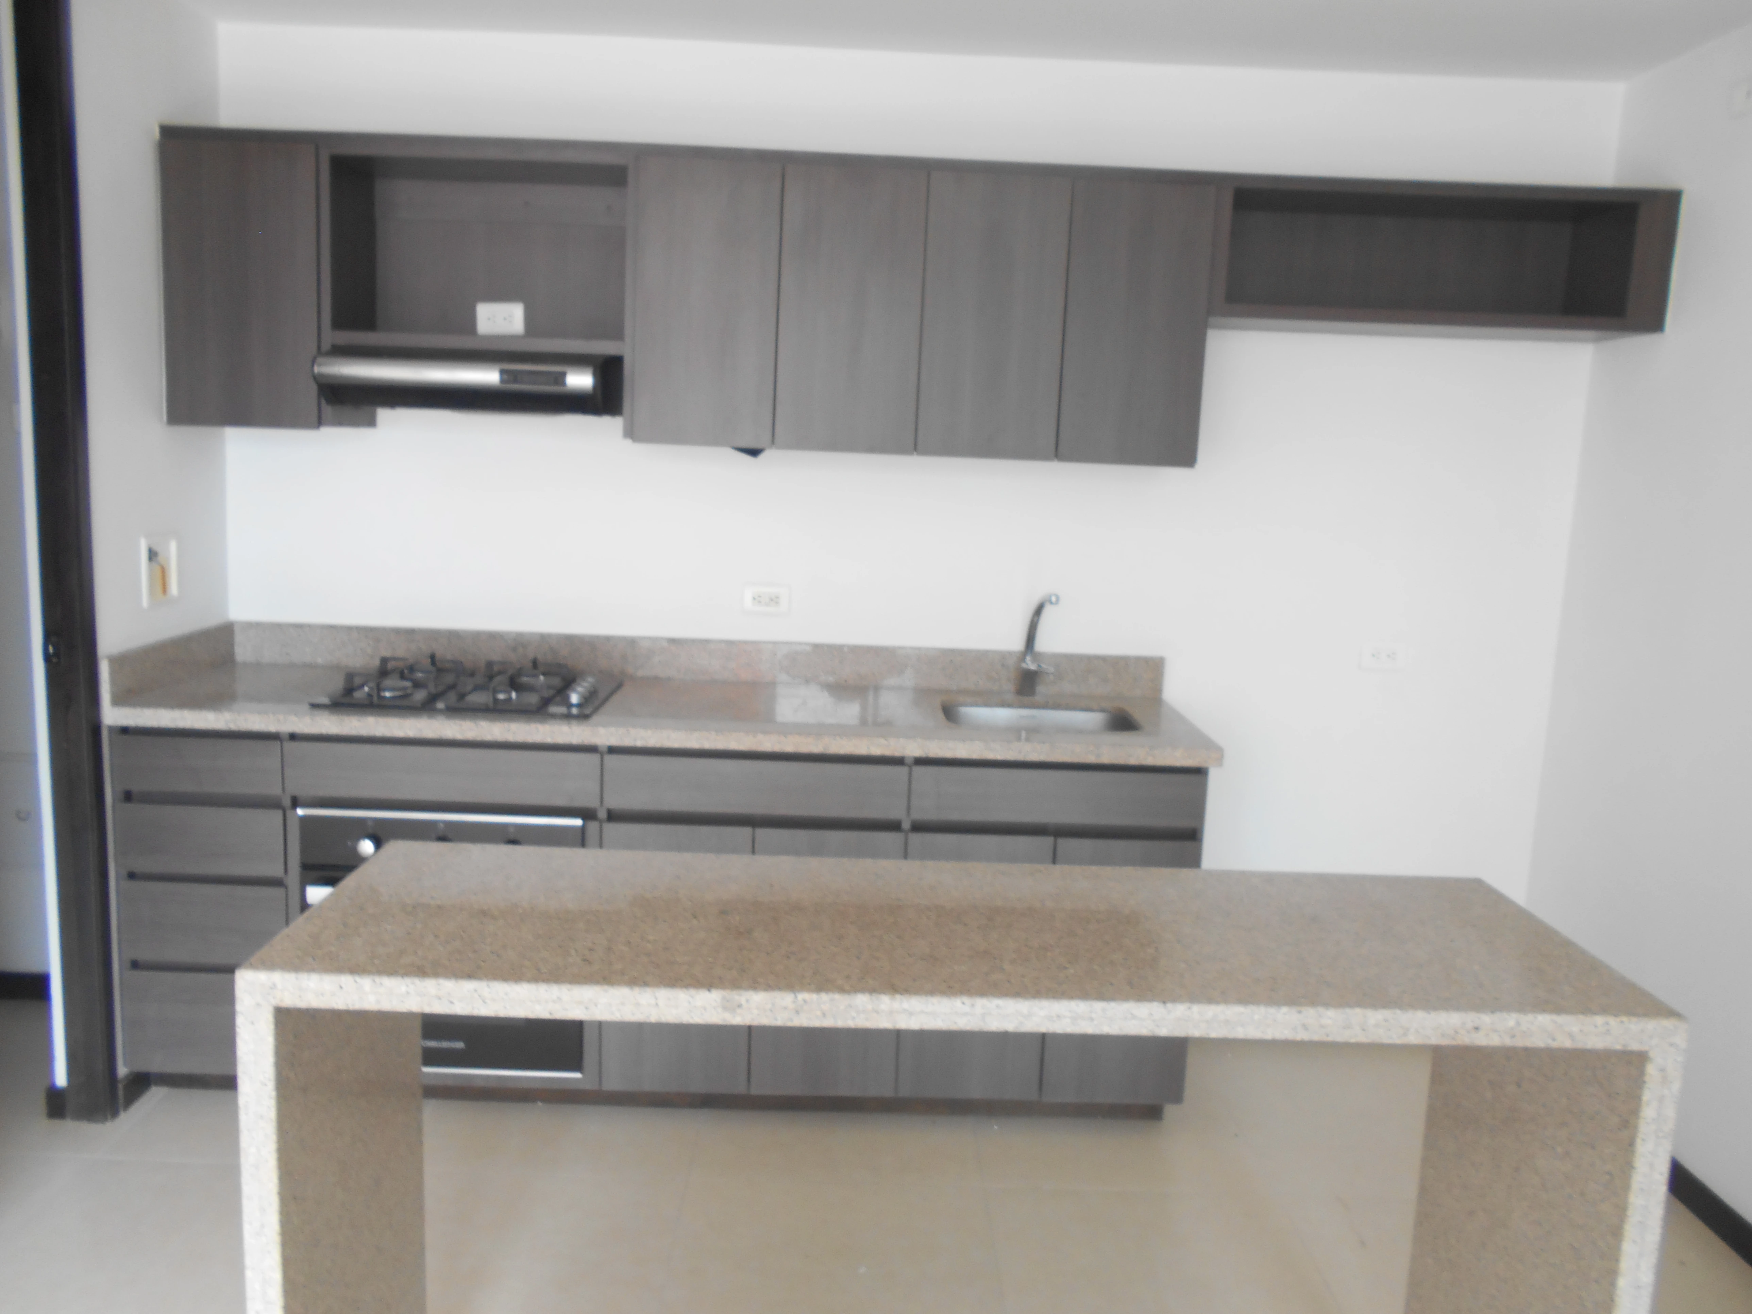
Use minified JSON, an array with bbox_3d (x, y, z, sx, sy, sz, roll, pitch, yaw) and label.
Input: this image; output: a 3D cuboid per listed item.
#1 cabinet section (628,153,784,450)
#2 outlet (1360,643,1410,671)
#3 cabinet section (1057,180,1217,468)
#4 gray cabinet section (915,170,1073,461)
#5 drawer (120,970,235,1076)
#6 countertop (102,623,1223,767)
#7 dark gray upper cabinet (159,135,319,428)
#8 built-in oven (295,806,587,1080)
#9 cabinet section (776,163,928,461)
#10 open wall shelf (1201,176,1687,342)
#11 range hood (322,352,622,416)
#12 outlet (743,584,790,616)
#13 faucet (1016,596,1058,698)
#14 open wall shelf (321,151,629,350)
[{"bbox_3d":[-0.379,-0.798,3.058,0.326,0.614,0.285,2,9,-1],"label":"cabinet section"},{"bbox_3d":[1.286,0.000,3.324,0.117,0.069,0.010,2,9,-1],"label":"outlet"},{"bbox_3d":[0.579,-0.763,3.074,0.316,0.614,0.285,2,9,-1],"label":"cabinet section"},{"bbox_3d":[0.262,-0.775,3.068,0.318,0.614,0.285,2,9,-1],"label":"gray cabinet section"},{"bbox_3d":[-1.452,0.757,3.102,0.361,0.235,0.508,2,9,-1],"label":"drawer"},{"bbox_3d":[-0.438,0.071,3.027,2.335,0.143,0.588,2,9,-1],"label":"countertop"},{"bbox_3d":[-1.399,-0.842,3.034,0.345,0.618,0.283,2,9,-1],"label":"dark gray upper cabinet"},{"bbox_3d":[-0.935,0.583,3.081,0.601,0.588,0.547,2,9,-1],"label":"built-in oven"},{"bbox_3d":[-0.056,-0.786,3.063,0.320,0.614,0.285,2,9,-1],"label":"cabinet section"},{"bbox_3d":[1.249,-0.914,3.047,1.030,0.309,0.283,2,9,-1],"label":"open wall shelf"},{"bbox_3d":[-0.888,-0.619,2.975,0.587,0.115,0.477,2,9,-1],"label":"range hood"},{"bbox_3d":[-0.272,-0.142,3.289,0.114,0.070,0.010,2,9,-1],"label":"outlet"},{"bbox_3d":[0.392,-0.026,3.182,0.080,0.275,0.209,1,9,-7],"label":"faucet"},{"bbox_3d":[-0.882,-0.915,3.028,0.674,0.432,0.283,2,9,-1],"label":"open wall shelf"}]

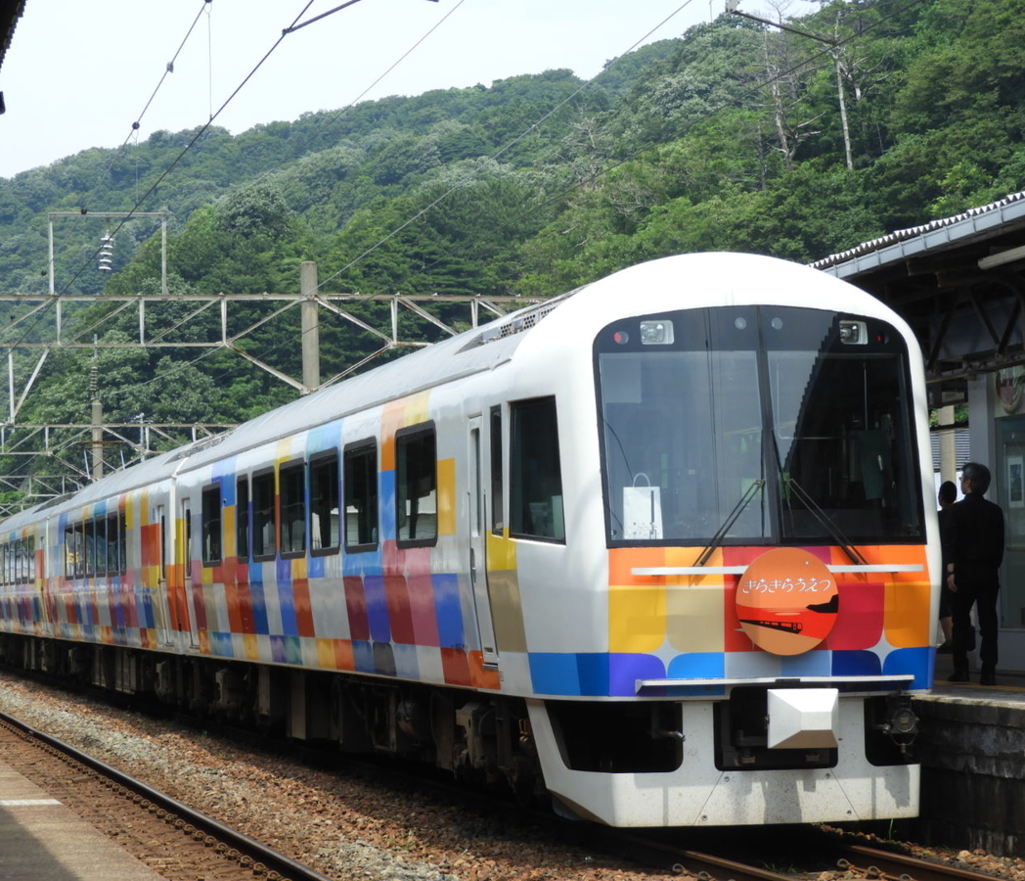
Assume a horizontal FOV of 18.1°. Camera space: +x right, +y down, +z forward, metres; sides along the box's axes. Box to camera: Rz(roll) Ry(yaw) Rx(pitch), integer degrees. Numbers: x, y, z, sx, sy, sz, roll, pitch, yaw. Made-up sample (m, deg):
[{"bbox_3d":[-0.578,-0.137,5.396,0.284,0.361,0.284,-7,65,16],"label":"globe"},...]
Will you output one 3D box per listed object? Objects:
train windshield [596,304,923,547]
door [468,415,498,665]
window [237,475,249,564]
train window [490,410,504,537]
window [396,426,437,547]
[{"bbox_3d":[1.664,-0.098,21.283,2.200,1.600,0.420,0,-3,-13],"label":"train windshield"},{"bbox_3d":[-0.206,0.713,23.120,0.120,1.810,0.530,0,-3,-13],"label":"door"},{"bbox_3d":[-2.898,0.860,34.997,0.080,0.970,0.870,0,-3,-13],"label":"window"},{"bbox_3d":[-0.079,0.219,22.456,0.080,0.940,0.350,0,-3,-13],"label":"train window"},{"bbox_3d":[-0.730,0.367,25.350,0.080,0.970,1.640,0,-3,-13],"label":"window"}]

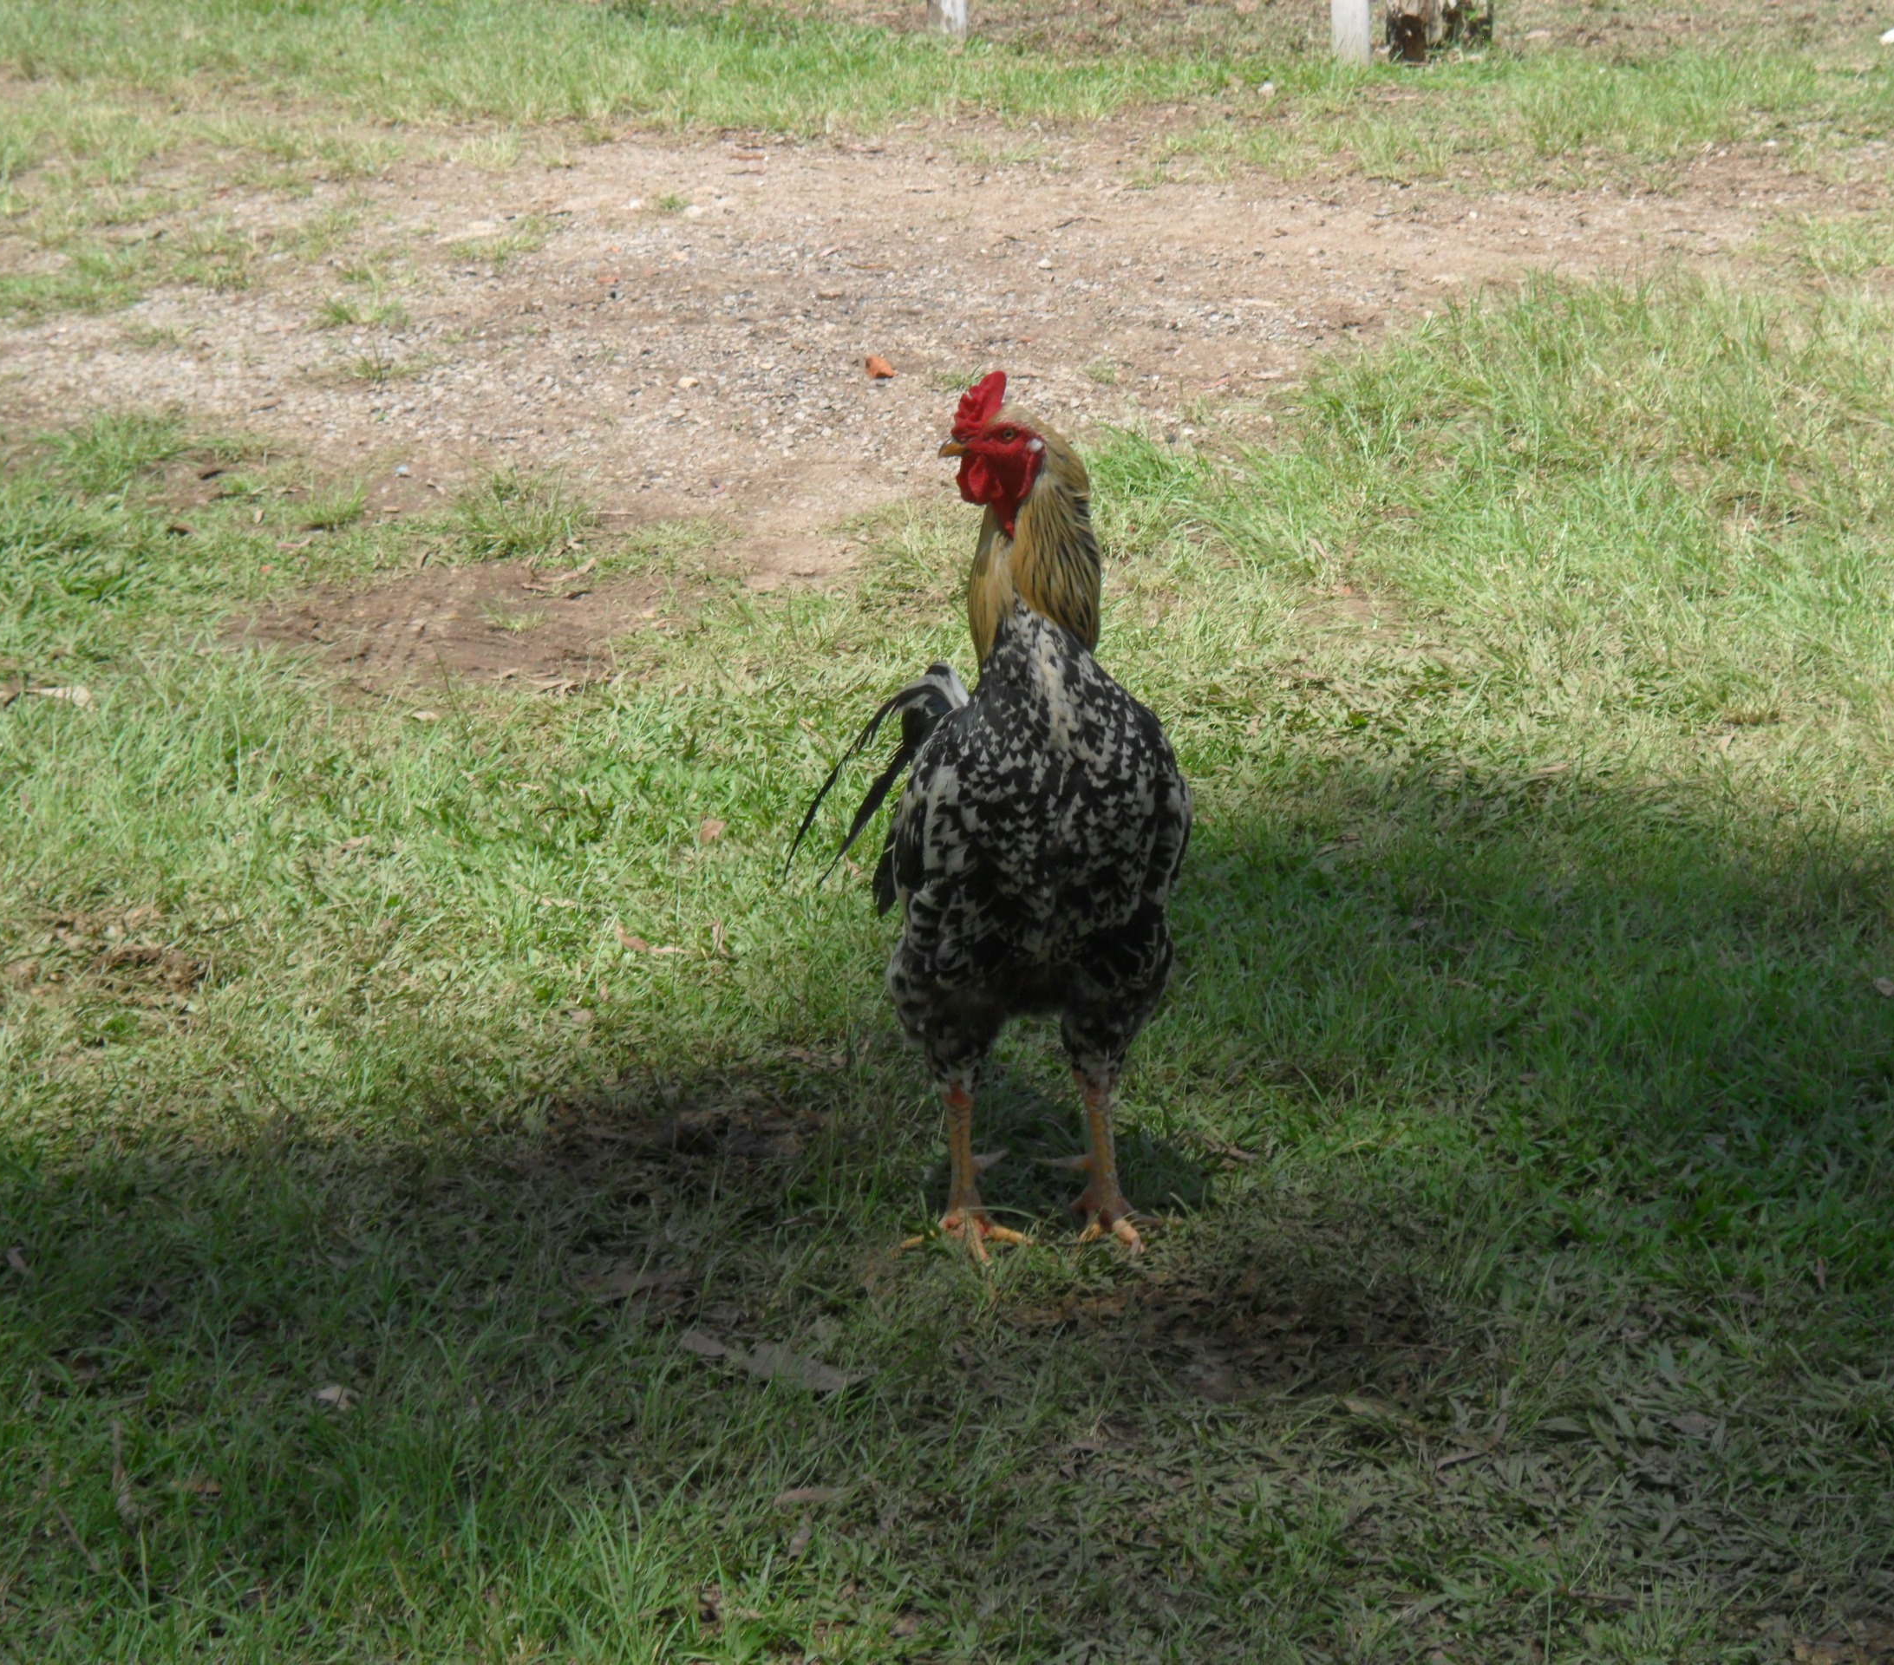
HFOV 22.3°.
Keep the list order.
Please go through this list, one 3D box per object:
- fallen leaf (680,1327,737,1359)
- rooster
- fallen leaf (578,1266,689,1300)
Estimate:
[{"bbox_3d":[-0.161,0.342,3.219,0.051,0.014,0.024,14,21,39],"label":"fallen leaf"},{"bbox_3d":[0.040,-0.040,3.465,0.235,0.620,0.390,-5,17,-17],"label":"rooster"},{"bbox_3d":[-0.218,0.311,3.329,0.079,0.014,0.035,-5,17,-16],"label":"fallen leaf"}]

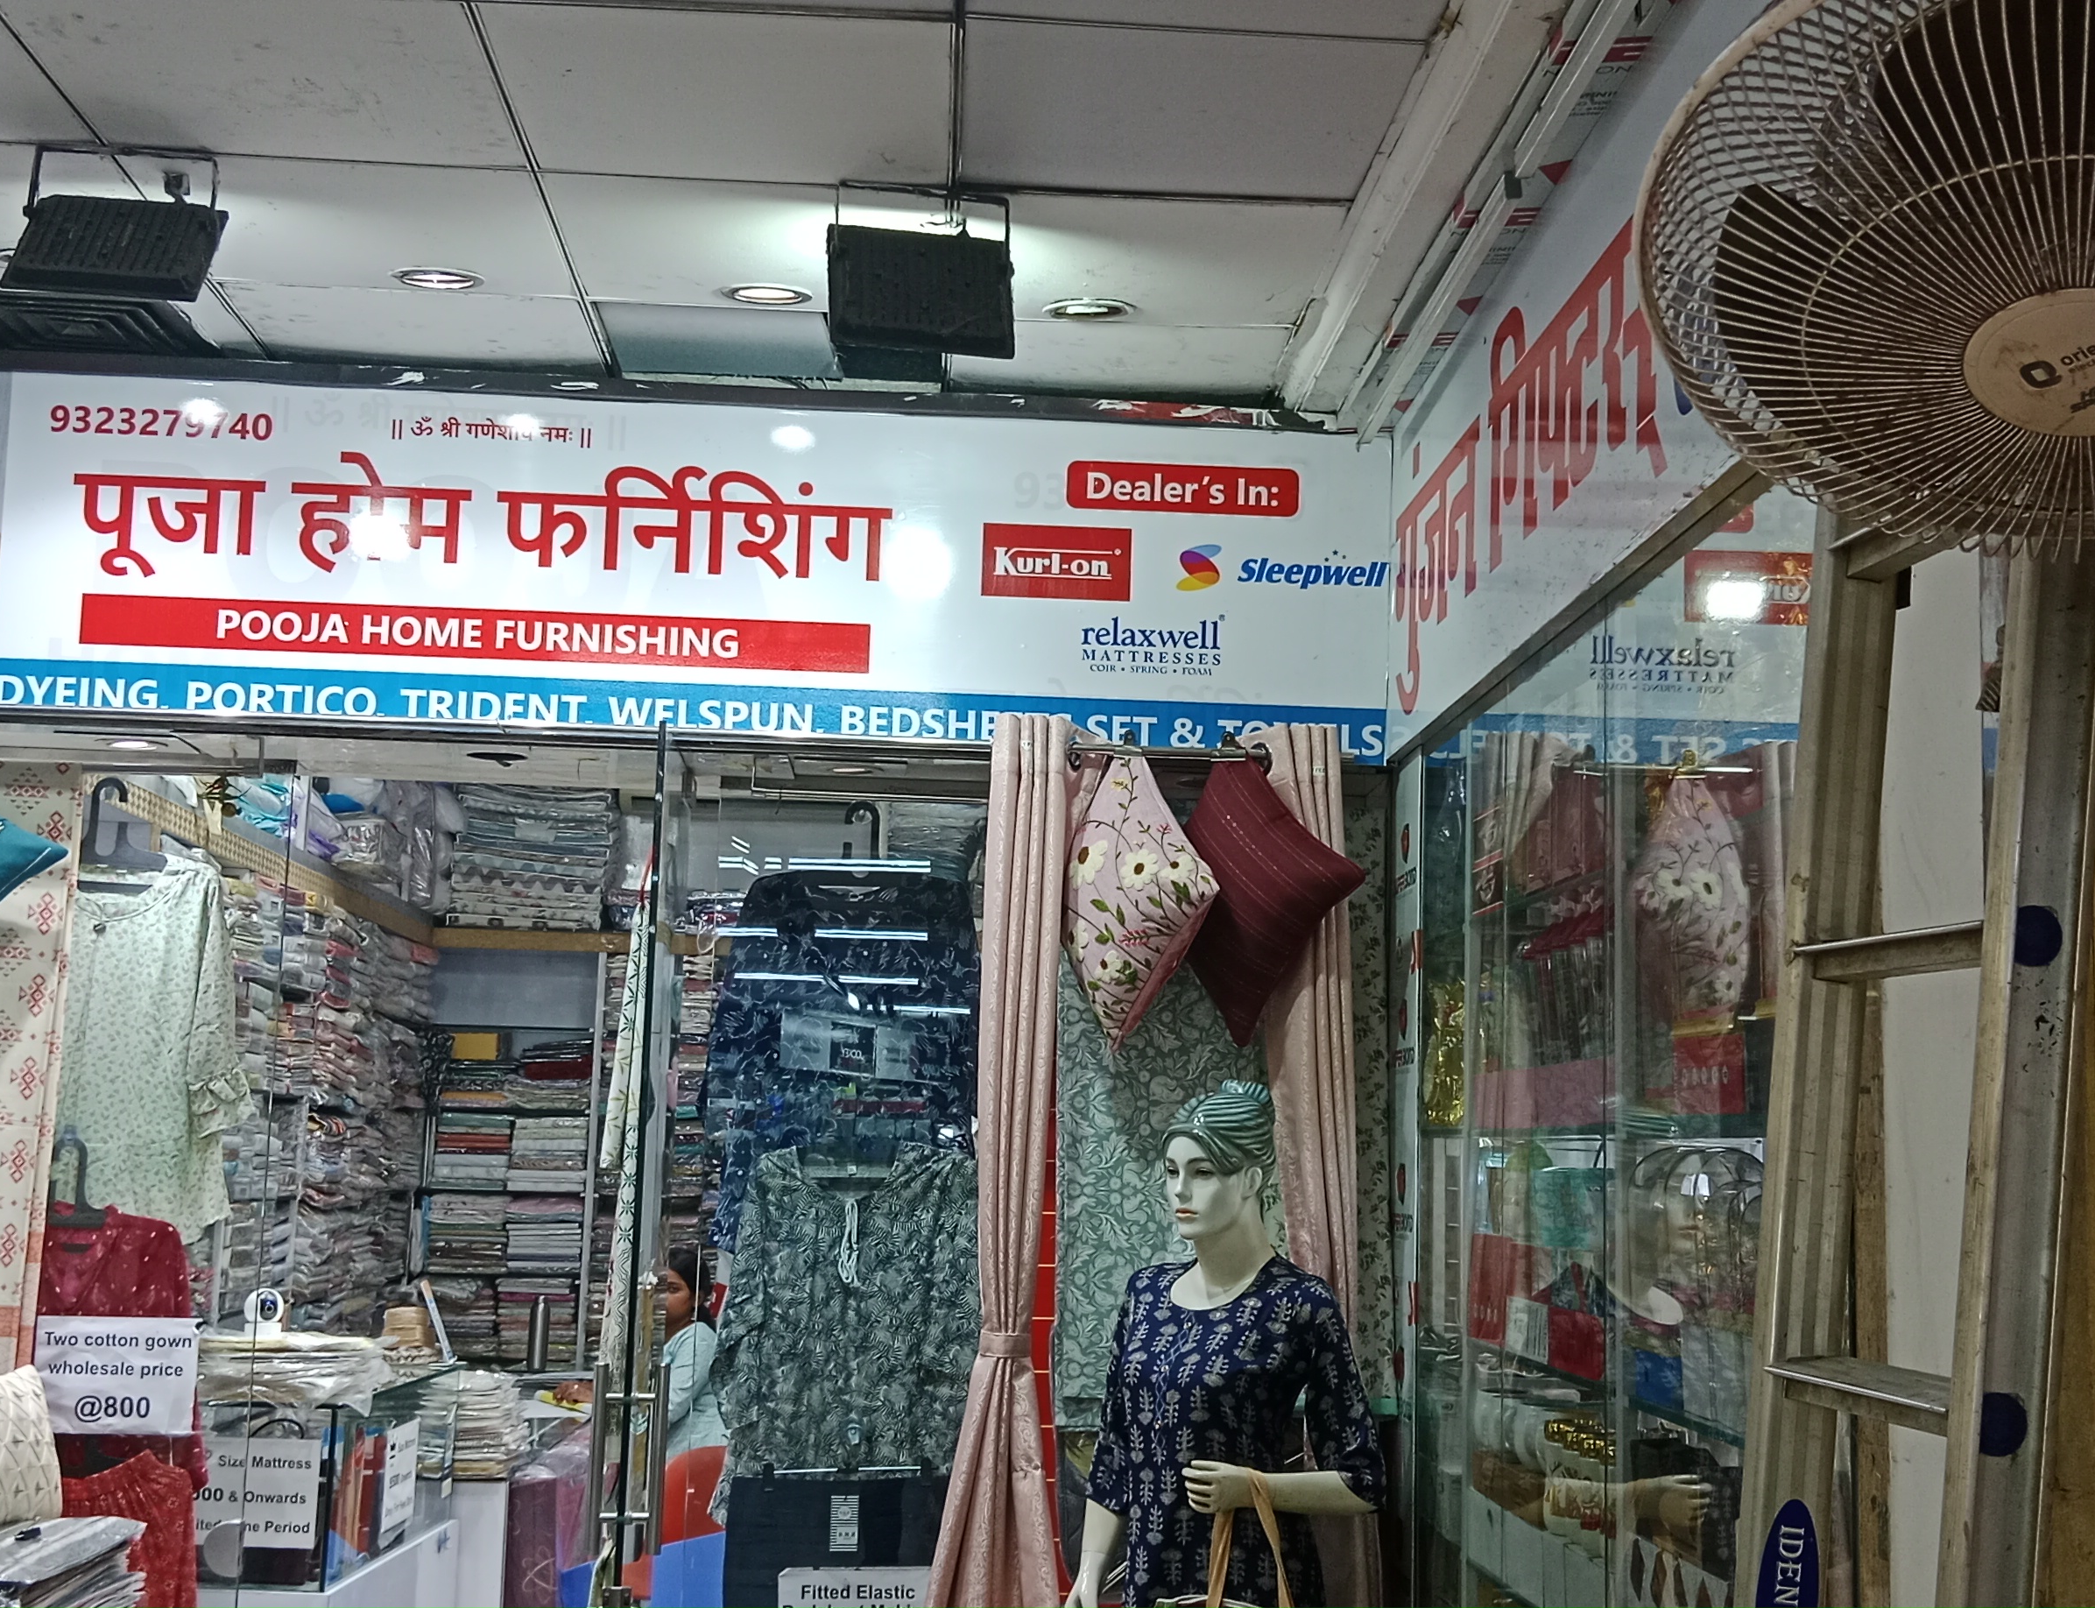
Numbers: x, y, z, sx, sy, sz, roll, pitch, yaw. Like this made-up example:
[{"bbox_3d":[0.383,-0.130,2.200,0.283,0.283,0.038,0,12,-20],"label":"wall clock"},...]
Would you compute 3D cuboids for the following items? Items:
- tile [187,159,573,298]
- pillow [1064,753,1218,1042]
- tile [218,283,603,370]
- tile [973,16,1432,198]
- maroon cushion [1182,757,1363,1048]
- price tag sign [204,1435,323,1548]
[{"bbox_3d":[-1.077,-0.915,3.698,0.618,0.015,0.518,2,-9,-3],"label":"tile"},{"bbox_3d":[0.135,0.169,4.132,0.100,0.380,0.380,10,-57,-42],"label":"pillow"},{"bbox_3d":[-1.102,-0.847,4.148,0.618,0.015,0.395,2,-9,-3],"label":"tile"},{"bbox_3d":[0.171,-0.949,3.252,0.601,0.015,0.514,2,-9,-3],"label":"tile"},{"bbox_3d":[0.343,0.170,4.164,0.385,0.385,0.120,43,-1,13],"label":"maroon cushion"},{"bbox_3d":[-1.520,1.303,4.450,0.297,0.210,0.004,2,-9,-5],"label":"price tag sign"}]

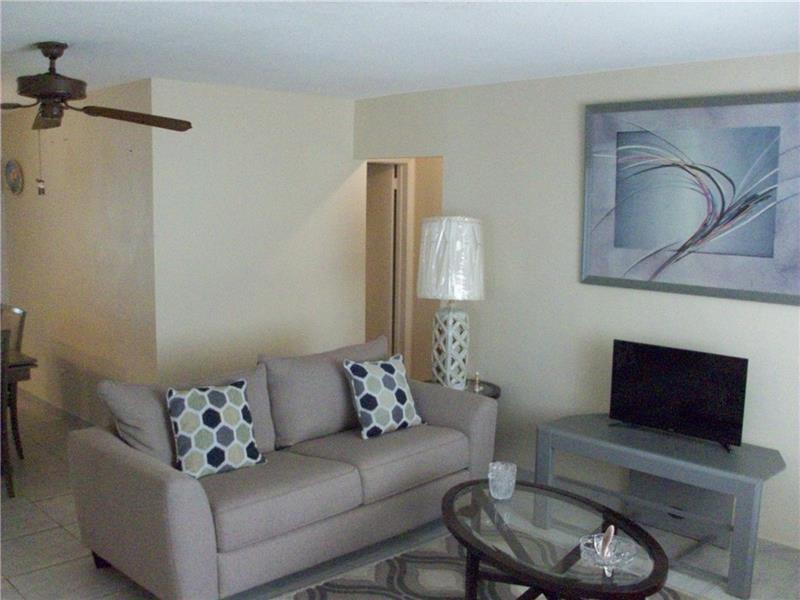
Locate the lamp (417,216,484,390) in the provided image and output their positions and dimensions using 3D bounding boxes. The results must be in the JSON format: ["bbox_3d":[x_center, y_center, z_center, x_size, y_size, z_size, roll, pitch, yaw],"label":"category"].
[{"bbox_3d":[0.311,0.021,4.661,0.393,1.010,0.393,1,8,0],"label":"lamp"}]

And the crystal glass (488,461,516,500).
[{"bbox_3d":[0.445,0.782,3.394,0.117,0.136,0.117,1,8,0],"label":"crystal glass"}]

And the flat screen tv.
[{"bbox_3d":[1.371,0.467,3.942,0.701,0.445,0.167,8,11,43],"label":"flat screen tv"}]

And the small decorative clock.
[{"bbox_3d":[-3.131,-0.995,6.383,0.044,0.279,0.274,-7,11,-45],"label":"small decorative clock"}]

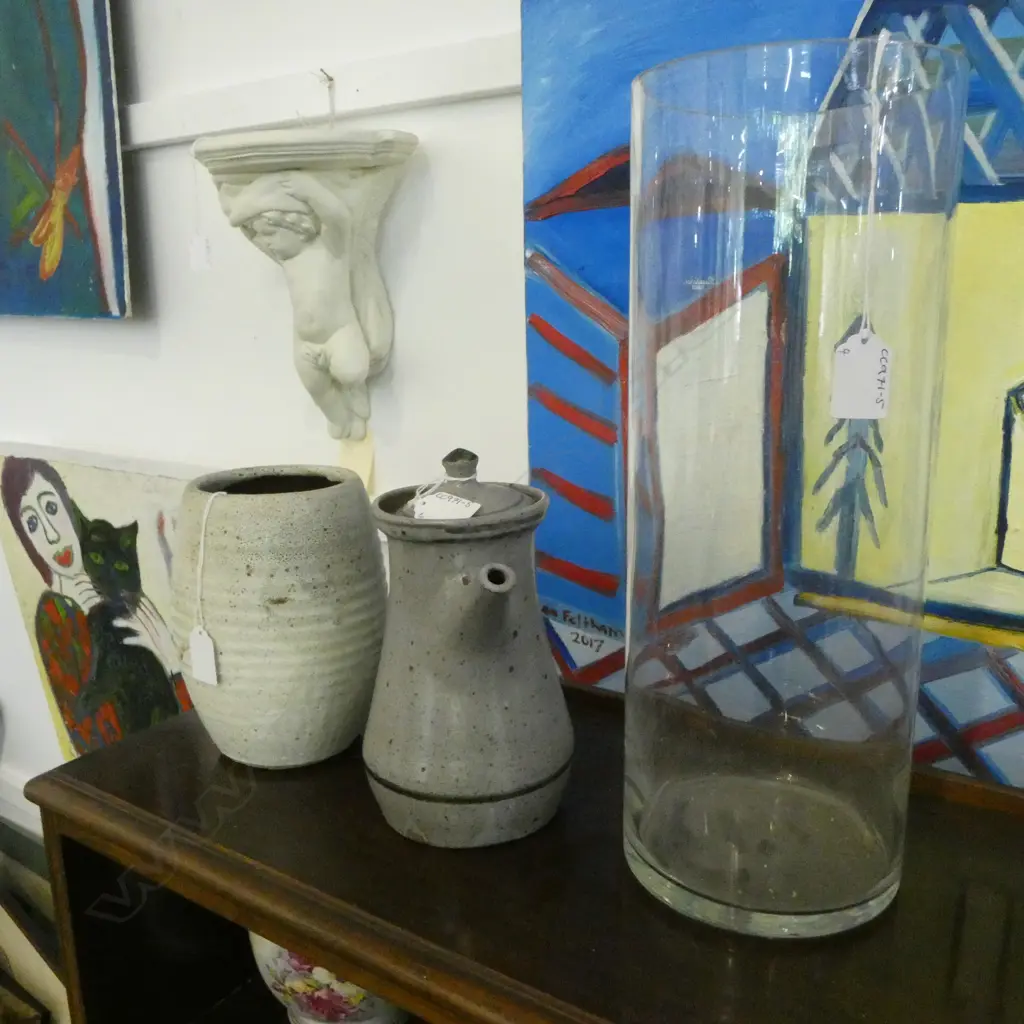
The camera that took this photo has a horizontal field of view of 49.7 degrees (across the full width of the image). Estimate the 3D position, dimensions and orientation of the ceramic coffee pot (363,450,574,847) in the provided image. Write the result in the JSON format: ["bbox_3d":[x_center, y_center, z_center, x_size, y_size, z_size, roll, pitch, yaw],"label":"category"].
[{"bbox_3d":[-0.030,0.074,0.683,0.131,0.227,0.158,-4,13,-16],"label":"ceramic coffee pot"}]

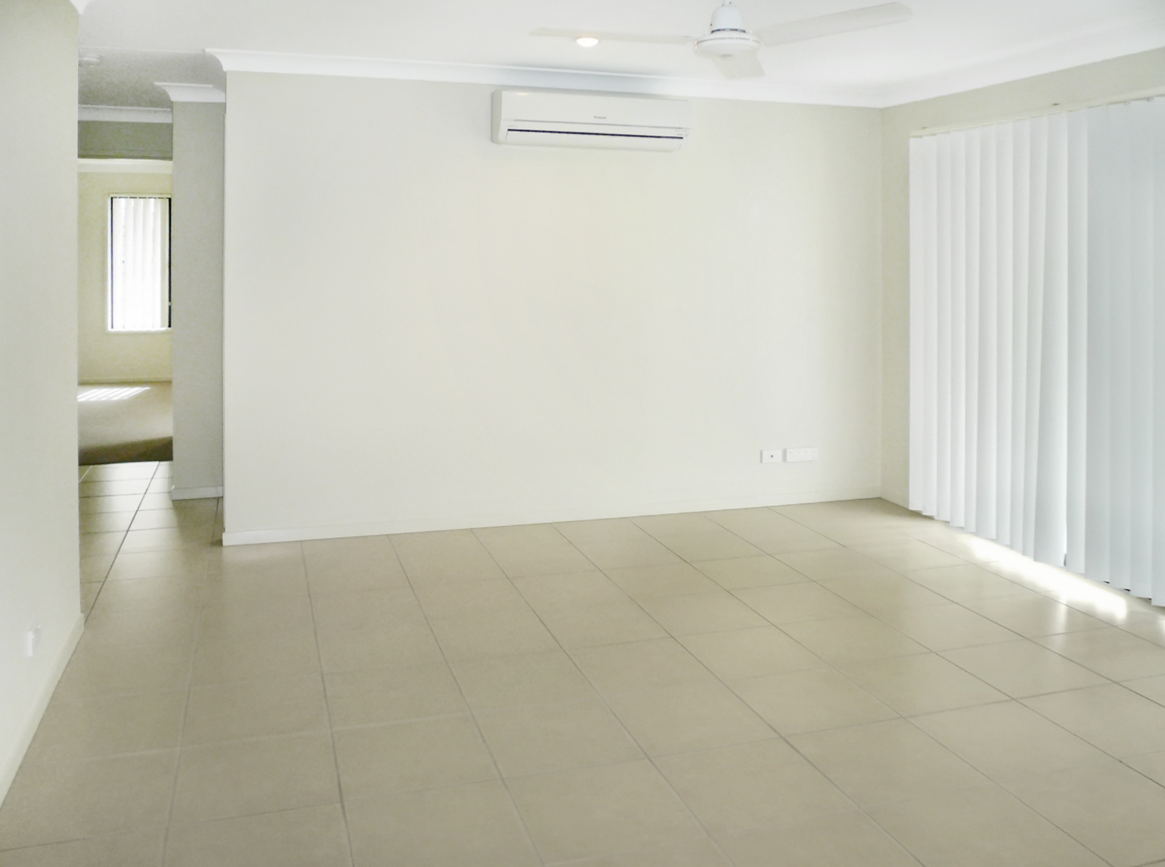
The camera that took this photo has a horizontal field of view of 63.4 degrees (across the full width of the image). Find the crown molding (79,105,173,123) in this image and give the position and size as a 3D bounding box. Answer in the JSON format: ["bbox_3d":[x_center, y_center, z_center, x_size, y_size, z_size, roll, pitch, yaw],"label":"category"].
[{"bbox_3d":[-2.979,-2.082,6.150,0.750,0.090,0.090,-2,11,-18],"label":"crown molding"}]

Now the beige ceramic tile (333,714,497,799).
[{"bbox_3d":[-0.492,0.916,2.699,0.430,0.010,0.405,-2,11,-18],"label":"beige ceramic tile"}]

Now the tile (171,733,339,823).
[{"bbox_3d":[-0.959,1.009,2.784,0.455,0.010,0.445,-3,11,-19],"label":"tile"}]

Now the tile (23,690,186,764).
[{"bbox_3d":[-1.478,0.920,2.954,0.433,0.012,0.419,-2,11,-18],"label":"tile"}]

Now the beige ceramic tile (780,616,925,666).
[{"bbox_3d":[1.096,0.830,3.819,0.450,0.012,0.450,-2,10,-18],"label":"beige ceramic tile"}]

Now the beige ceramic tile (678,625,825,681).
[{"bbox_3d":[0.661,0.864,3.730,0.455,0.010,0.445,-3,11,-18],"label":"beige ceramic tile"}]

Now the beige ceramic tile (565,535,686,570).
[{"bbox_3d":[0.224,0.576,4.538,0.420,0.010,0.410,-2,10,-18],"label":"beige ceramic tile"}]

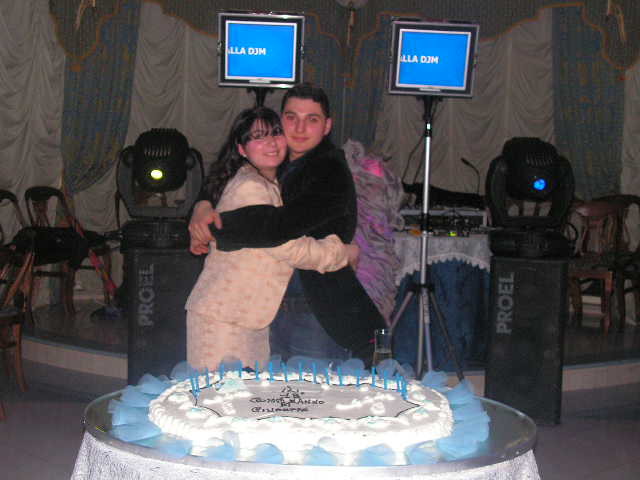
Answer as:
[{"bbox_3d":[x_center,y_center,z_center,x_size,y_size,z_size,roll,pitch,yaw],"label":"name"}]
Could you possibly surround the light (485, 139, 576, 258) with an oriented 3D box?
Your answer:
[{"bbox_3d":[1.135,-0.225,5.268,0.450,0.640,0.400,2,5,8],"label":"light"}]

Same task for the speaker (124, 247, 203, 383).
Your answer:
[{"bbox_3d":[-0.851,0.507,5.356,0.400,0.920,0.420,0,5,-14],"label":"speaker"}]

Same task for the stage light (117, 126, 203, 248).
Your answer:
[{"bbox_3d":[-0.864,-0.269,5.268,0.450,0.640,0.400,1,5,-7],"label":"stage light"}]

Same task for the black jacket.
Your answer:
[{"bbox_3d":[-0.071,0.034,3.265,0.480,0.720,0.480,-4,7,-45],"label":"black jacket"}]

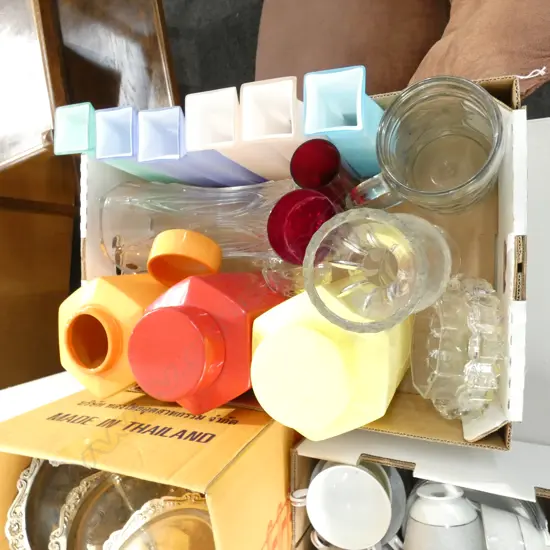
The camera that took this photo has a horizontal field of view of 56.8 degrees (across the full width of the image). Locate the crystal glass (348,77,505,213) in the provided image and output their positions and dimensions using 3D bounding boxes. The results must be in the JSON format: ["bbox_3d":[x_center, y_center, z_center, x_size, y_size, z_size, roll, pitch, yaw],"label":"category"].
[{"bbox_3d":[0.140,-0.100,0.480,0.138,0.172,0.093,-29,82,20],"label":"crystal glass"}]

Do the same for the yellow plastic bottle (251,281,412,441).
[{"bbox_3d":[0.060,0.072,0.483,0.126,0.243,0.114,-28,82,20],"label":"yellow plastic bottle"}]

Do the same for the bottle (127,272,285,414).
[{"bbox_3d":[-0.053,0.064,0.536,0.126,0.227,0.114,-32,81,20],"label":"bottle"}]

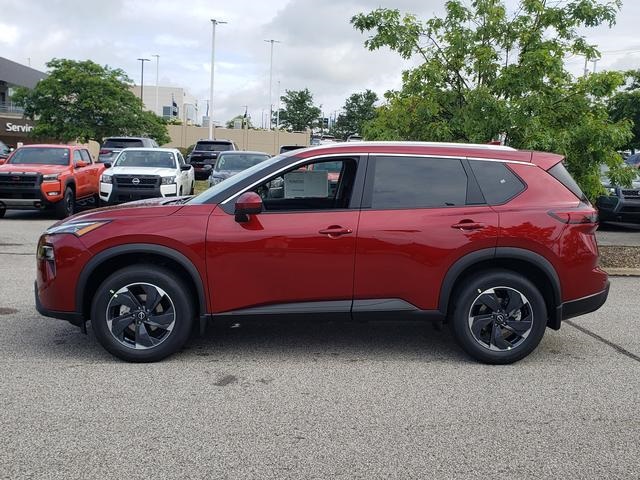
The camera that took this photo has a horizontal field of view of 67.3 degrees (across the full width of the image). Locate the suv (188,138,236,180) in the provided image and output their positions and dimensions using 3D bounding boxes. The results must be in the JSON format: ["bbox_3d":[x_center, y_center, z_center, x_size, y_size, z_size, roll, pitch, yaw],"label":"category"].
[{"bbox_3d":[-4.700,-3.600,21.600,1.930,1.750,4.800,0,8,-11],"label":"suv"}]

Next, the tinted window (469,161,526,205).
[{"bbox_3d":[1.373,-0.447,3.740,0.450,0.370,0.060,2,-8,-6],"label":"tinted window"}]

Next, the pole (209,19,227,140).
[{"bbox_3d":[-5.757,-7.920,27.000,0.950,8.700,0.650,2,6,0],"label":"pole"}]

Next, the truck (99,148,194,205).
[{"bbox_3d":[-4.640,-1.630,13.450,1.860,1.820,5.300,0,8,-11],"label":"truck"}]

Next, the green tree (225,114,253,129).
[{"bbox_3d":[-11.868,-15.509,70.000,4.800,5.800,4.800,2,6,0],"label":"green tree"}]

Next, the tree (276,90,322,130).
[{"bbox_3d":[-2.808,-14.978,60.000,5.400,7.000,5.400,2,6,0],"label":"tree"}]

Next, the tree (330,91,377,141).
[{"bbox_3d":[3.500,-11.500,47.000,5.200,6.400,5.000,1,8,0],"label":"tree"}]

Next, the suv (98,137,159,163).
[{"bbox_3d":[-8.400,-3.680,21.600,1.920,1.720,4.800,0,8,-11],"label":"suv"}]

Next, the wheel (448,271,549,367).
[{"bbox_3d":[1.377,0.584,3.786,0.735,0.735,0.240,1,6,-2],"label":"wheel"}]

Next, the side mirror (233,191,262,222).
[{"bbox_3d":[-0.515,-0.241,3.460,0.180,0.210,0.240,1,6,-3],"label":"side mirror"}]

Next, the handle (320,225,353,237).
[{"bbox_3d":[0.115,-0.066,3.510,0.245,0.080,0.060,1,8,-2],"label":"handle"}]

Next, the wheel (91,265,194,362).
[{"bbox_3d":[-1.325,0.553,3.682,0.735,0.735,0.240,1,6,-2],"label":"wheel"}]

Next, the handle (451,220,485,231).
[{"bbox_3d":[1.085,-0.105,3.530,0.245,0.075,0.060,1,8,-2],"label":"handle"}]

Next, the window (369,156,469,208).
[{"bbox_3d":[0.737,-0.432,3.580,0.720,0.400,0.060,1,-8,-2],"label":"window"}]

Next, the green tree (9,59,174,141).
[{"bbox_3d":[-12.300,-6.500,26.000,8.400,6.500,8.000,1,8,0],"label":"green tree"}]

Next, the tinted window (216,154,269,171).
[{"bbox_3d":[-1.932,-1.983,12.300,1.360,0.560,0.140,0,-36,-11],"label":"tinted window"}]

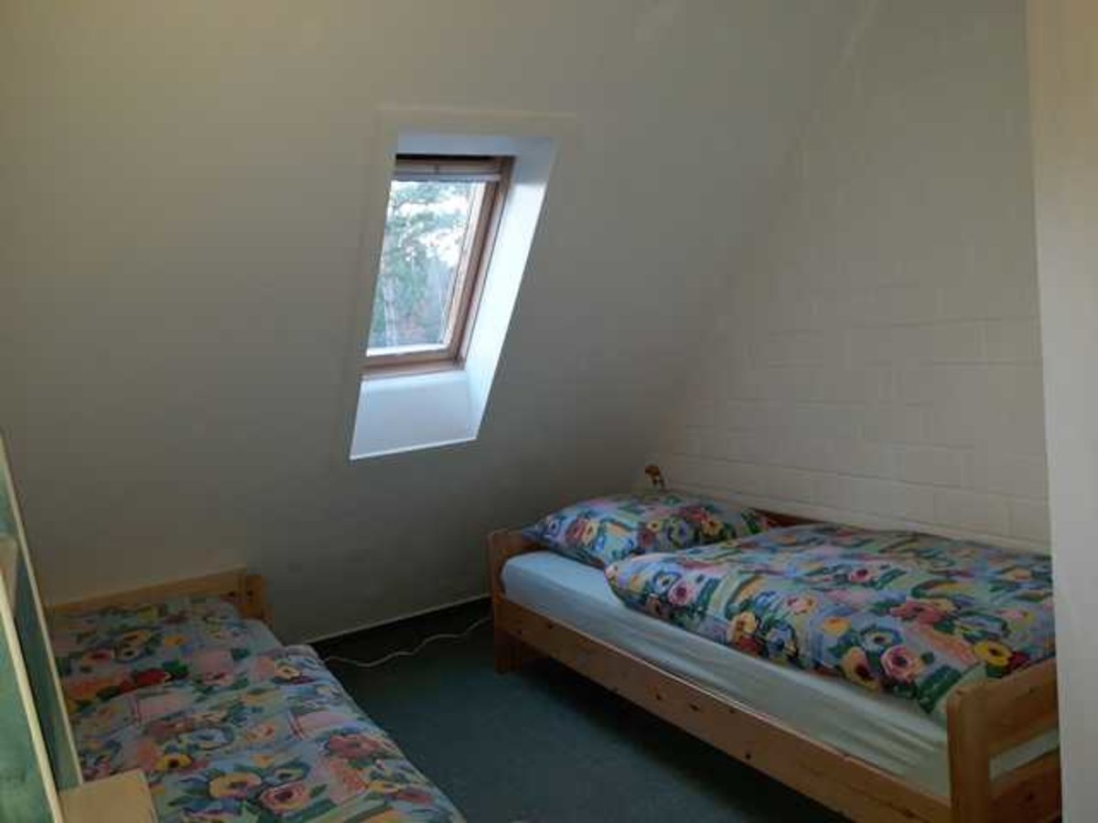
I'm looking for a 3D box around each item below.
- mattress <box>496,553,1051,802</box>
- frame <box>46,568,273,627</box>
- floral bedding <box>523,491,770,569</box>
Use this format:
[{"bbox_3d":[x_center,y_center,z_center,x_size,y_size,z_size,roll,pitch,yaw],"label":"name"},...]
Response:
[{"bbox_3d":[0.690,0.622,2.819,0.900,0.185,1.990,-8,6,-29],"label":"mattress"},{"bbox_3d":[-0.860,0.920,1.970,0.990,0.625,2.080,-8,6,-29],"label":"frame"},{"bbox_3d":[0.379,0.422,3.481,0.820,0.185,0.560,-8,6,-29],"label":"floral bedding"}]

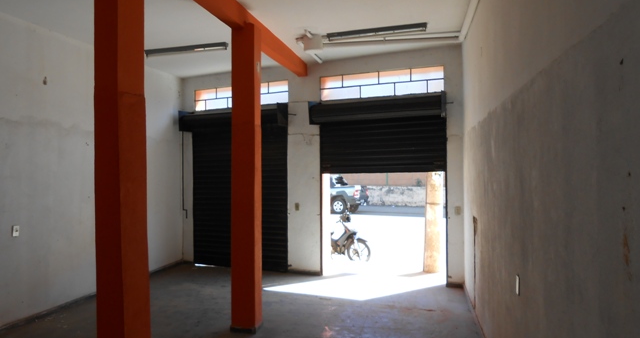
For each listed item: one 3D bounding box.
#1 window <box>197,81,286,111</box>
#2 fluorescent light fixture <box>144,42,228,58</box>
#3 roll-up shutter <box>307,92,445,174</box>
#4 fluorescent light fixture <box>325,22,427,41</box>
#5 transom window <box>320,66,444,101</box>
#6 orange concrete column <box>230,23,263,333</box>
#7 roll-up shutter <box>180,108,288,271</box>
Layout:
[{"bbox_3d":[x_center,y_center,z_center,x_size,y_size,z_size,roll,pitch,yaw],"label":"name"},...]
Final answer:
[{"bbox_3d":[-1.398,-1.265,8.411,1.960,0.376,0.082,-1,0,25],"label":"window"},{"bbox_3d":[-1.878,-1.667,6.784,1.290,0.085,0.100,-1,0,20],"label":"fluorescent light fixture"},{"bbox_3d":[0.832,-0.498,7.153,2.020,1.122,0.371,-1,0,25],"label":"roll-up shutter"},{"bbox_3d":[0.704,-1.690,5.991,1.260,0.085,0.100,-1,0,20],"label":"fluorescent light fixture"},{"bbox_3d":[0.913,-1.285,7.323,1.957,0.371,0.082,-1,0,25],"label":"transom window"},{"bbox_3d":[-0.777,0.103,5.085,0.251,3.176,0.256,0,0,12],"label":"orange concrete column"},{"bbox_3d":[-1.488,0.338,8.243,2.010,2.747,0.371,-1,0,25],"label":"roll-up shutter"}]

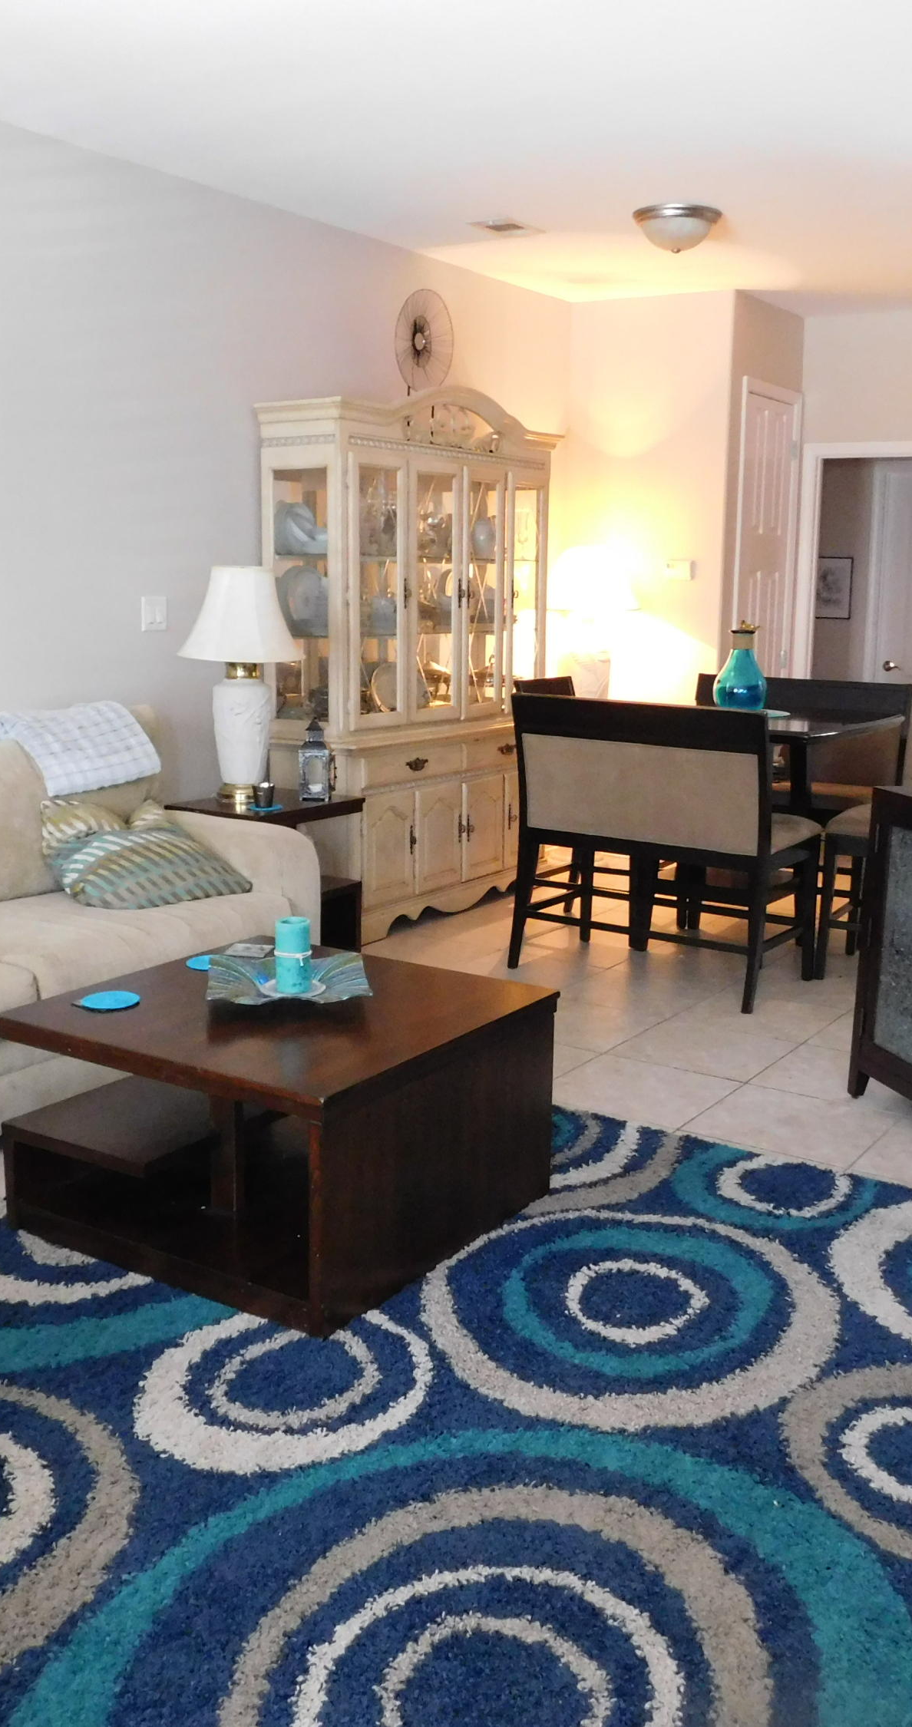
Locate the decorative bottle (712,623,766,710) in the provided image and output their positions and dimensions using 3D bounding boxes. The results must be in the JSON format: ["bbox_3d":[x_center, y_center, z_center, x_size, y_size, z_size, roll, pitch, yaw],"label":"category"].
[{"bbox_3d":[1.128,-0.776,6.035,0.205,0.340,0.205,8,13,31],"label":"decorative bottle"}]

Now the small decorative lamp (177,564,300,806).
[{"bbox_3d":[-0.790,-0.639,5.529,0.440,0.855,0.440,1,11,0],"label":"small decorative lamp"}]

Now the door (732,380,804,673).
[{"bbox_3d":[1.597,-1.355,7.989,0.080,2.170,0.750,8,13,31],"label":"door"}]

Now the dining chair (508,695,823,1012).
[{"bbox_3d":[0.737,-0.082,5.432,0.960,0.985,0.600,8,13,31],"label":"dining chair"}]

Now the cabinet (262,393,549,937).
[{"bbox_3d":[-0.164,-0.855,6.362,0.450,2.120,1.600,8,13,31],"label":"cabinet"}]

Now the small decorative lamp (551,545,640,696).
[{"bbox_3d":[0.665,-1.111,7.454,0.450,0.850,0.450,1,11,0],"label":"small decorative lamp"}]

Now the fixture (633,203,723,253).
[{"bbox_3d":[0.812,-2.323,5.618,0.335,0.155,0.335,1,11,0],"label":"fixture"}]

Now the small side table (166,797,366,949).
[{"bbox_3d":[-0.722,0.071,5.604,0.500,0.575,0.670,8,13,31],"label":"small side table"}]

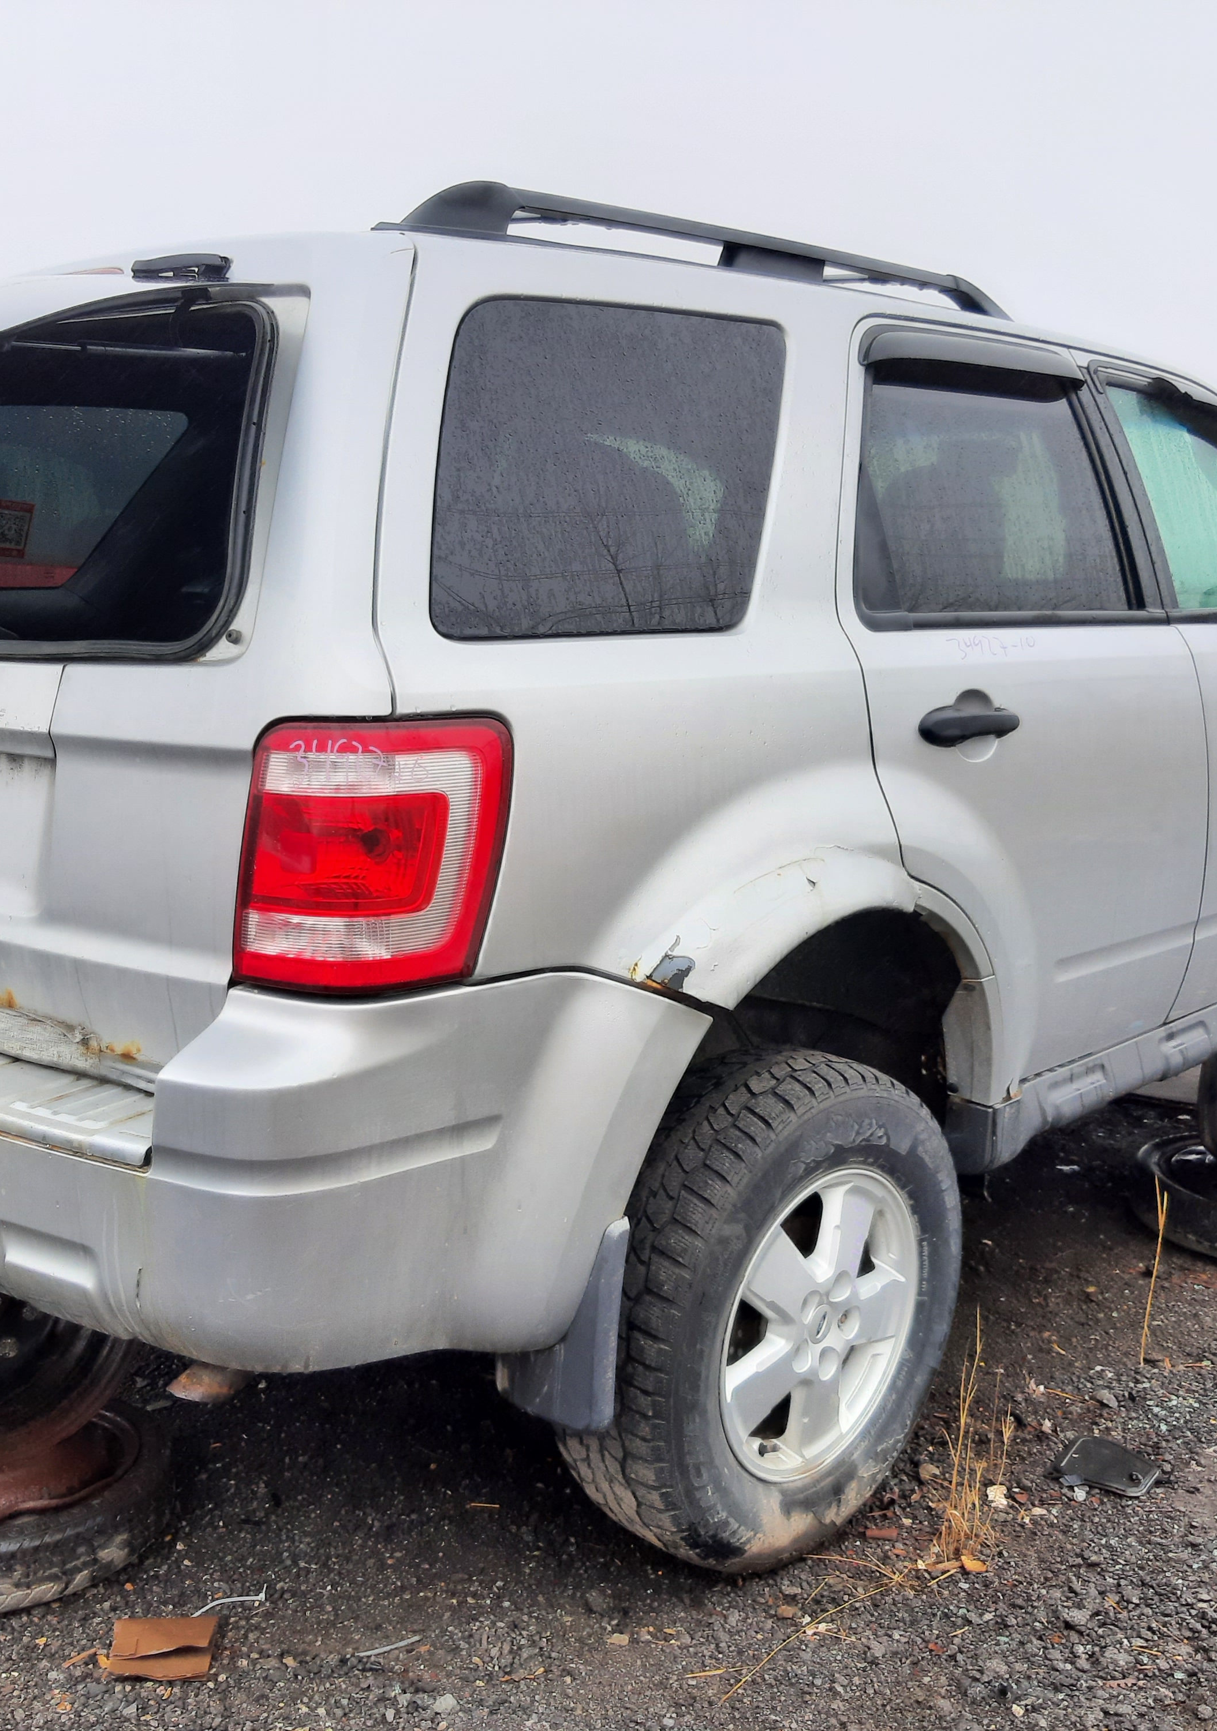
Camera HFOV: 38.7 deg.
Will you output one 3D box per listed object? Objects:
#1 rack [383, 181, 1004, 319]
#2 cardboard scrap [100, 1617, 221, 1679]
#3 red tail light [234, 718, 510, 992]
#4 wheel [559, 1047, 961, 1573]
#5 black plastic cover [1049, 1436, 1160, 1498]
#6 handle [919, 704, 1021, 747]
[{"bbox_3d":[0.213,-0.851,2.436,0.065,0.090,1.340,9,14,43],"label":"rack"},{"bbox_3d":[-0.591,1.036,2.301,0.142,0.030,0.128,-1,9,-7],"label":"cardboard scrap"},{"bbox_3d":[-0.247,-0.017,1.791,0.225,0.290,0.235,9,13,42],"label":"red tail light"},{"bbox_3d":[0.227,0.607,2.399,0.235,0.720,0.720,9,13,42],"label":"wheel"},{"bbox_3d":[0.803,0.974,2.792,0.145,0.030,0.155,6,10,31],"label":"black plastic cover"},{"bbox_3d":[0.510,-0.199,2.438,0.055,0.065,0.220,9,12,43],"label":"handle"}]

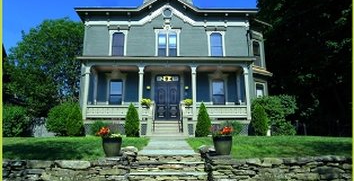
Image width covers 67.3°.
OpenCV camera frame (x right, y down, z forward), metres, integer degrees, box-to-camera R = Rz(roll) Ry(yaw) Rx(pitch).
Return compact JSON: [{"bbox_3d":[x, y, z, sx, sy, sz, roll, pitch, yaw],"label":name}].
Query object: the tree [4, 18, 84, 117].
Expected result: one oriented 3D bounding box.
[{"bbox_3d":[-13.653,-1.727,27.970,10.800,13.400,9.000,0,-12,0],"label":"tree"}]

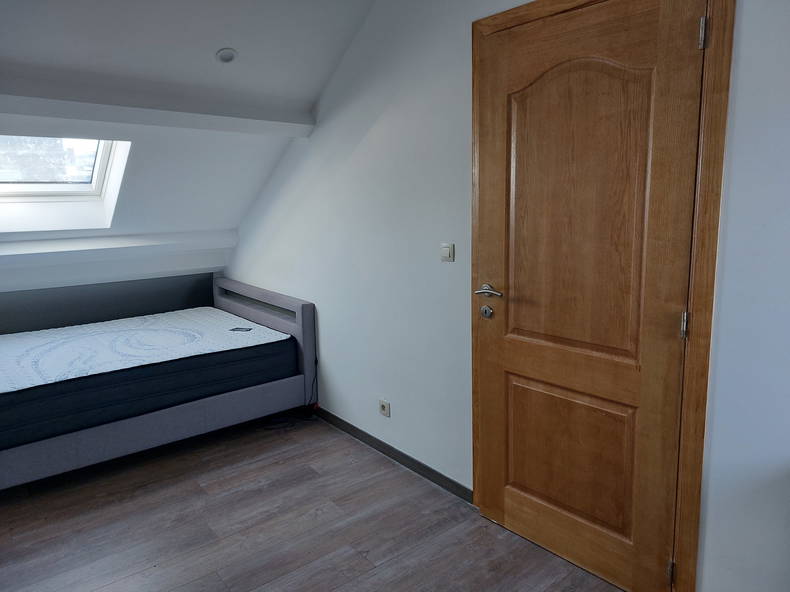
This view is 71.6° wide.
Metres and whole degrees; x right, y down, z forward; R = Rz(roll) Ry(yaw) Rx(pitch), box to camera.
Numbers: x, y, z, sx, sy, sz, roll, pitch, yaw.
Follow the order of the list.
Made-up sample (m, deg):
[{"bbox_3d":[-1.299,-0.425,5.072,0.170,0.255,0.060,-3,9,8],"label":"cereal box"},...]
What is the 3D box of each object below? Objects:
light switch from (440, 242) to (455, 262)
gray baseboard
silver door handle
[{"bbox_3d":[0.242,-0.198,2.509,0.014,0.083,0.083,-8,11,-37],"label":"light switch"},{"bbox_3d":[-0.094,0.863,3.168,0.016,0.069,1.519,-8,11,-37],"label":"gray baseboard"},{"bbox_3d":[0.393,-0.013,2.238,0.062,0.053,0.140,-9,12,-40],"label":"silver door handle"}]

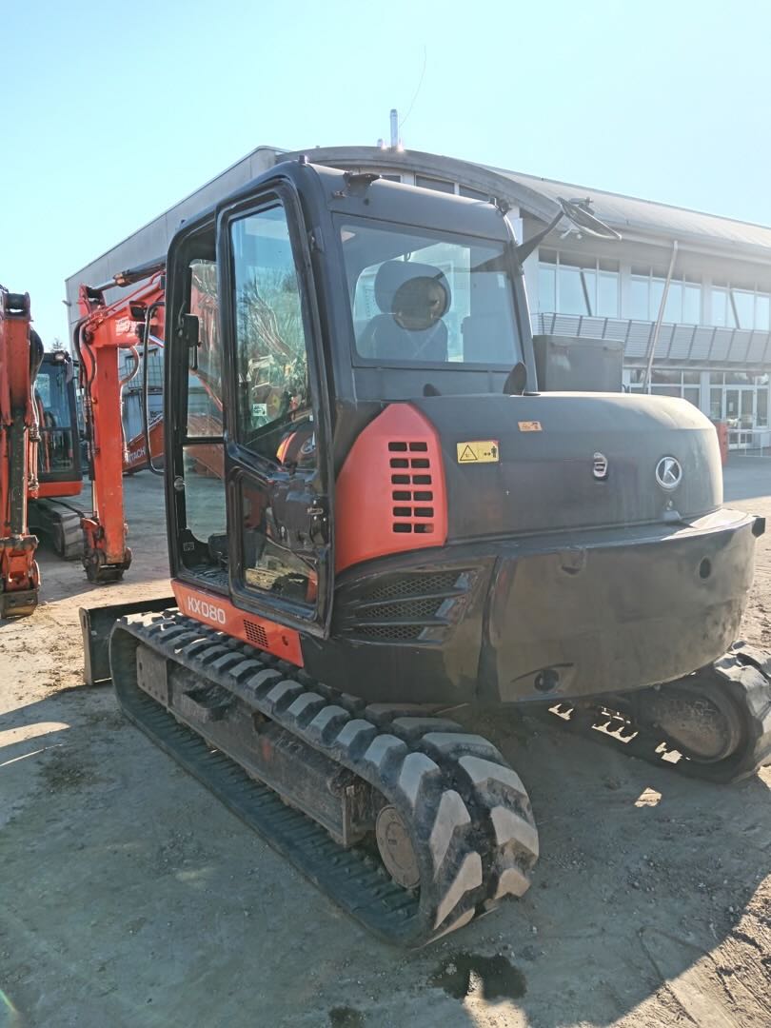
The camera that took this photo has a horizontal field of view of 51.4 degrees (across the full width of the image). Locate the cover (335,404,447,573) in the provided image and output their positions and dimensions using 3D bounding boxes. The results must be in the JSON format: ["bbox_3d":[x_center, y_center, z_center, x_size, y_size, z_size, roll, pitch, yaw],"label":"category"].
[{"bbox_3d":[0.018,-0.078,2.598,0.450,0.560,0.190,0,8,11],"label":"cover"}]

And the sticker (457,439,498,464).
[{"bbox_3d":[0.290,-0.195,2.534,0.140,0.075,0.006,-4,2,-19],"label":"sticker"}]

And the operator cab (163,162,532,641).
[{"bbox_3d":[-0.245,-0.478,3.509,1.030,1.650,1.560,-8,10,-37],"label":"operator cab"}]

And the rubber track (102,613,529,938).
[{"bbox_3d":[-0.533,0.924,3.576,0.450,0.630,2.870,-7,10,-36],"label":"rubber track"}]

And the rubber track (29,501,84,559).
[{"bbox_3d":[-4.108,0.127,10.059,0.400,0.570,2.500,-8,10,-36],"label":"rubber track"}]

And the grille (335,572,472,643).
[{"bbox_3d":[0.063,0.307,2.587,0.440,0.230,0.090,0,8,7],"label":"grille"}]

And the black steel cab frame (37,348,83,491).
[{"bbox_3d":[-4.486,-1.173,9.847,0.980,1.620,1.500,-8,10,-36],"label":"black steel cab frame"}]

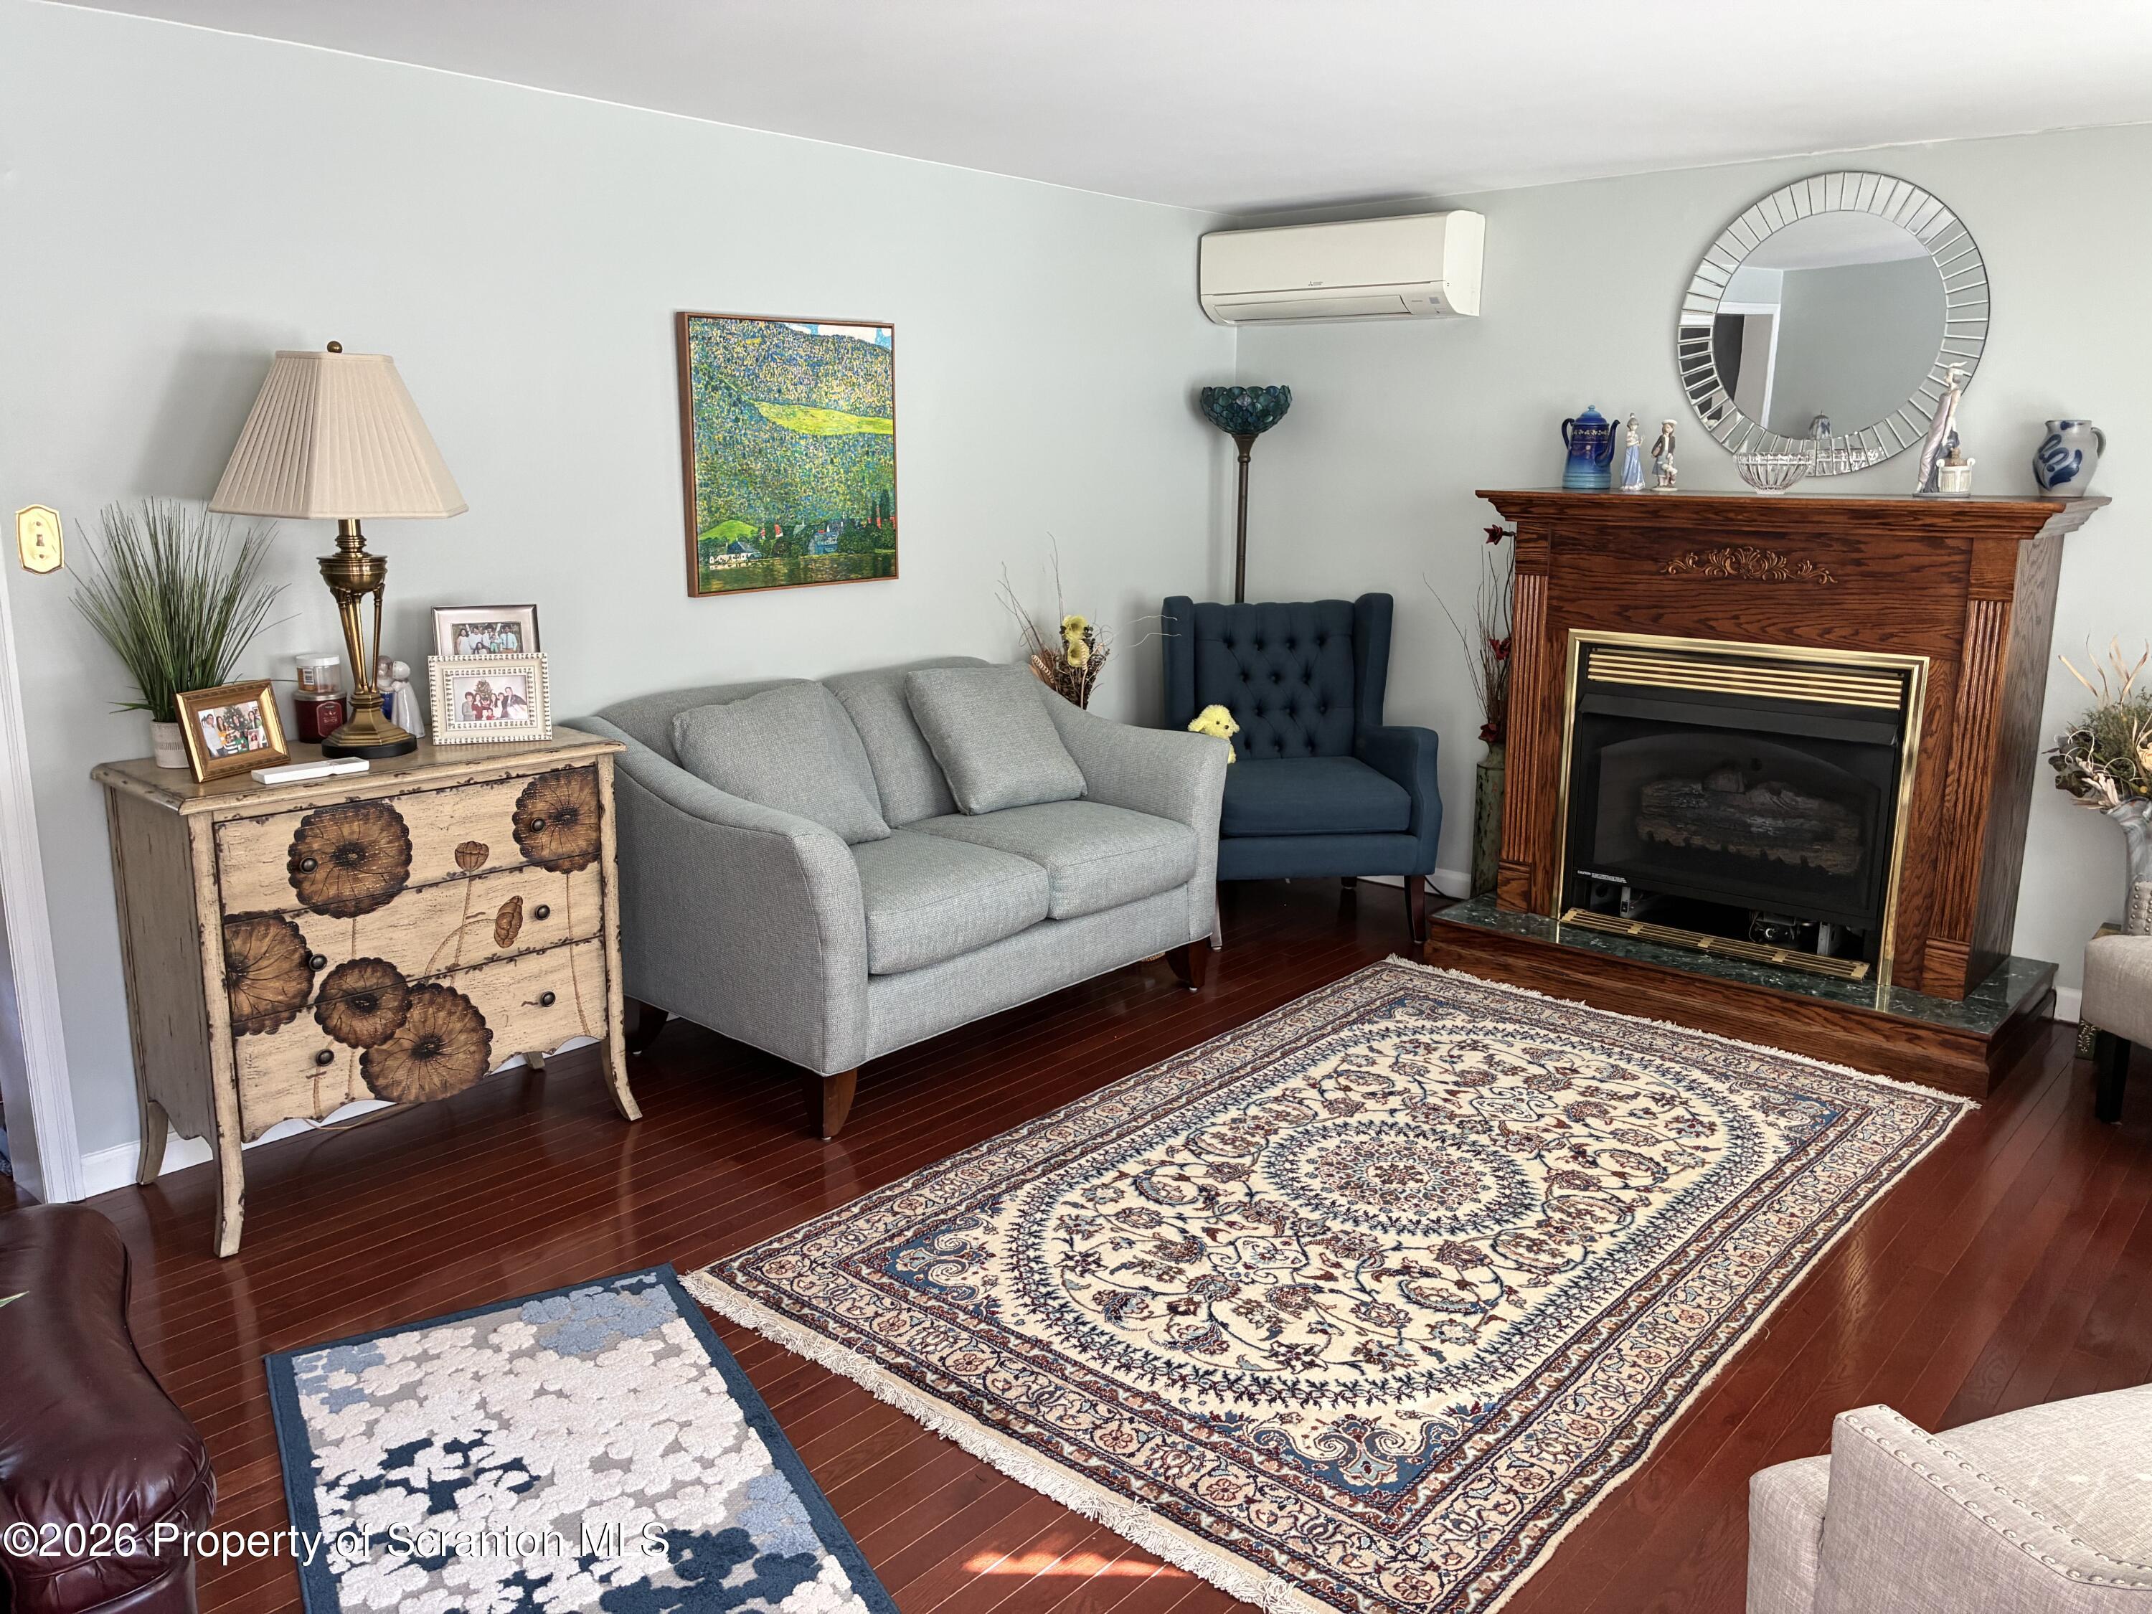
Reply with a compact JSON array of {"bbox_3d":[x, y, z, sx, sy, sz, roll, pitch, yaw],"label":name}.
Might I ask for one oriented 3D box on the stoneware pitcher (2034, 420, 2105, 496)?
[{"bbox_3d":[2.434,-0.844,3.930,0.162,0.188,0.132,2,13,6],"label":"stoneware pitcher"}]

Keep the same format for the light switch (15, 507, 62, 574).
[{"bbox_3d":[-1.918,-0.494,2.995,0.012,0.123,0.074,11,16,40],"label":"light switch"}]

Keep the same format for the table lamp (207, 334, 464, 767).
[{"bbox_3d":[-1.439,-0.505,3.204,0.445,0.798,0.465,11,16,40],"label":"table lamp"}]

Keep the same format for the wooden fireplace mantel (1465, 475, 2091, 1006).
[{"bbox_3d":[1.853,-0.233,4.402,1.440,1.211,0.586,11,16,40],"label":"wooden fireplace mantel"}]

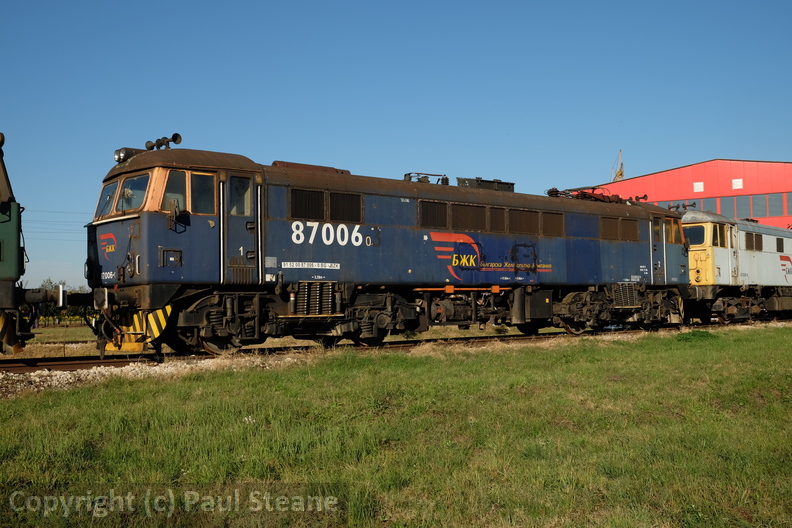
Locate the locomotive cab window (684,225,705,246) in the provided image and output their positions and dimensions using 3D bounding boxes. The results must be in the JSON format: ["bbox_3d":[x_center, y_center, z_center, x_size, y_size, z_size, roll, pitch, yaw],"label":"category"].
[{"bbox_3d":[9.229,-0.859,24.725,0.950,0.640,0.080,-5,-18,44],"label":"locomotive cab window"}]

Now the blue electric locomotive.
[{"bbox_3d":[1.486,-0.213,18.757,17.600,3.980,2.680,1,-4,-41],"label":"blue electric locomotive"}]

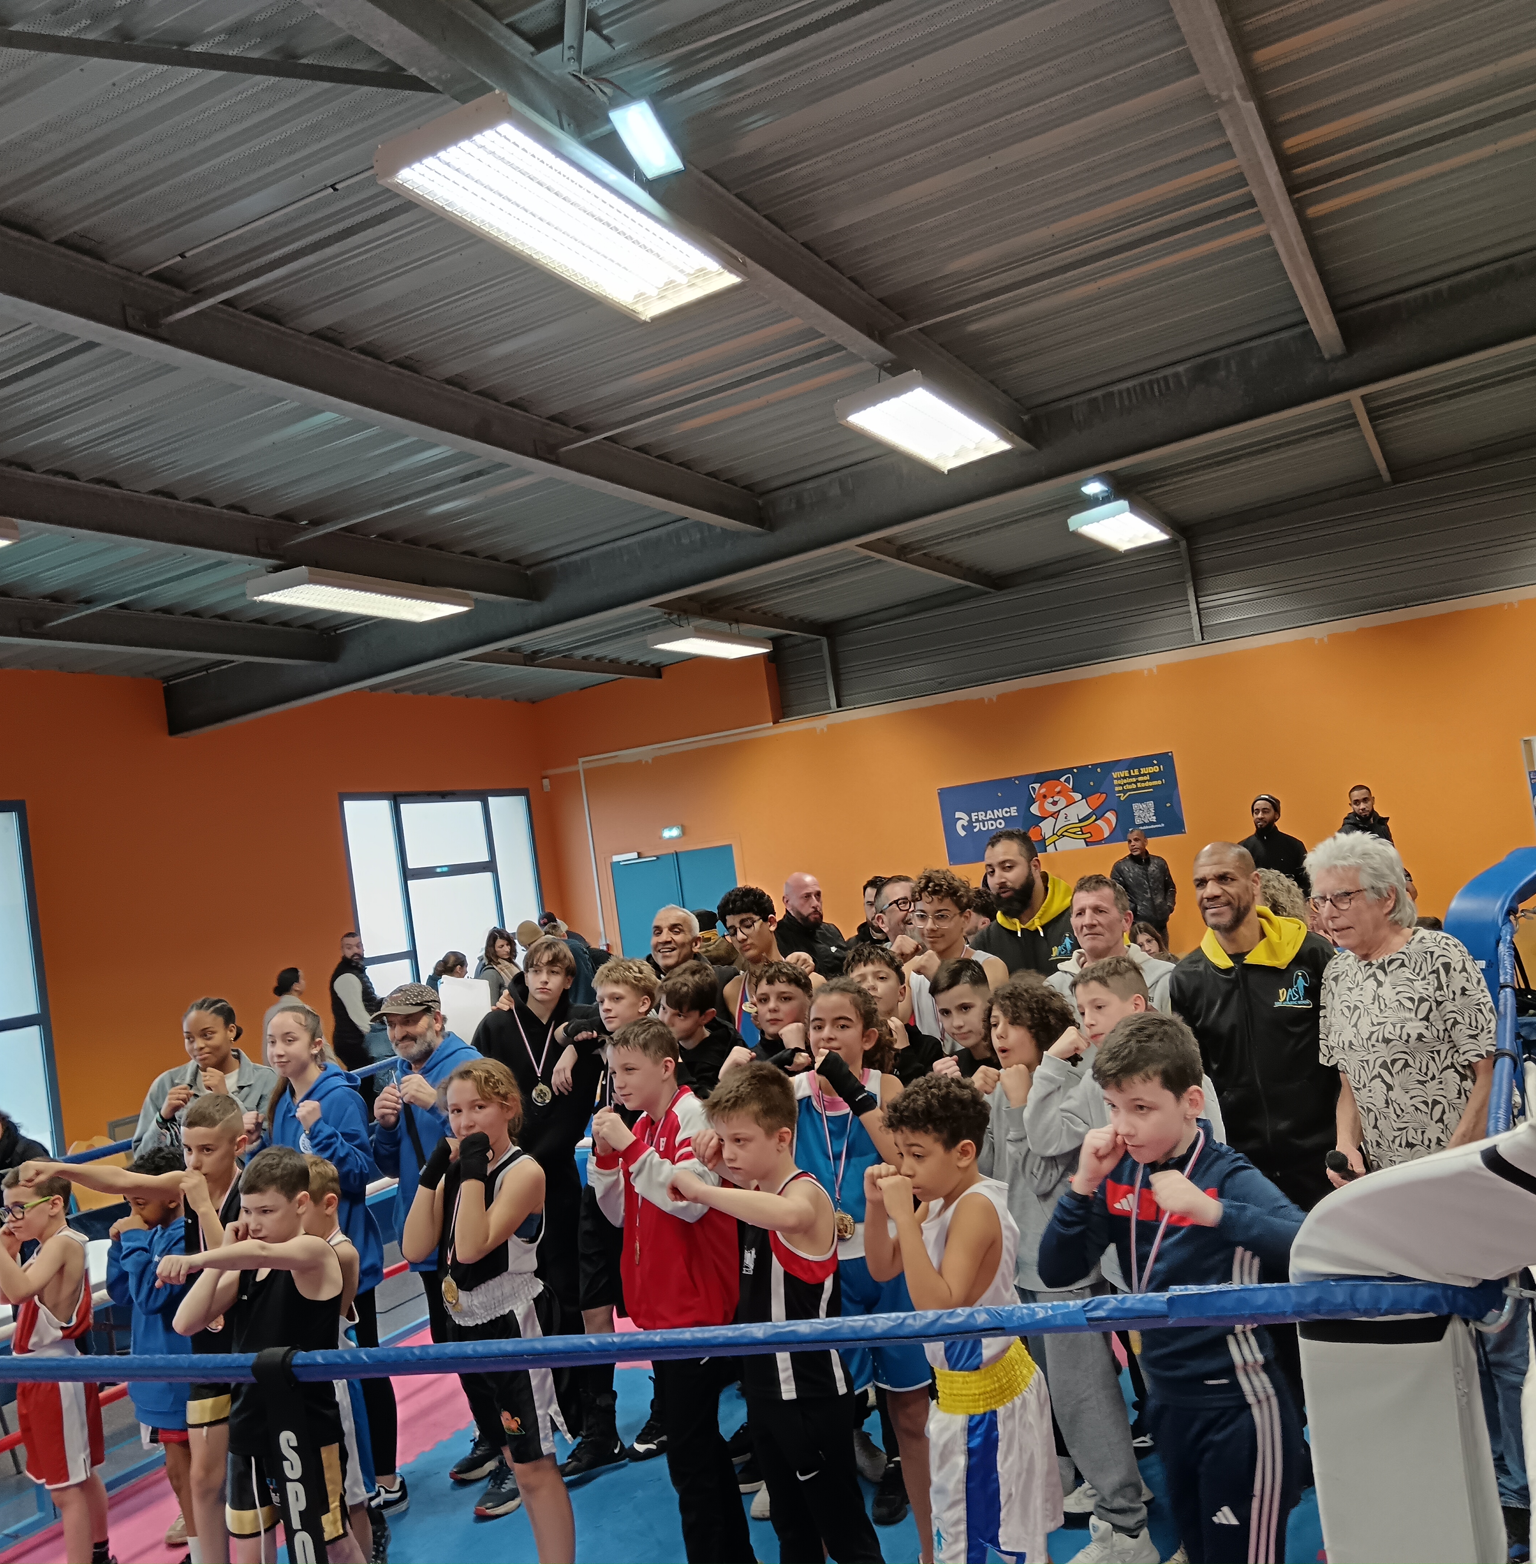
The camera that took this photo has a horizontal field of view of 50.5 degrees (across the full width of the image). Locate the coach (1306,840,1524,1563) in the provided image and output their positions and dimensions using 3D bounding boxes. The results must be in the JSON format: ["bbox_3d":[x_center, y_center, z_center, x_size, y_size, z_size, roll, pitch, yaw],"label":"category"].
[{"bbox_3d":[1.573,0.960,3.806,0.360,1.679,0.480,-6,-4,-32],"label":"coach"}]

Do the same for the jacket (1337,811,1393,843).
[{"bbox_3d":[4.008,0.568,10.800,0.550,0.740,0.340,-9,-4,25],"label":"jacket"}]

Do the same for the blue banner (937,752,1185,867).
[{"bbox_3d":[2.722,0.267,15.280,2.280,0.750,0.015,-9,-3,25],"label":"blue banner"}]

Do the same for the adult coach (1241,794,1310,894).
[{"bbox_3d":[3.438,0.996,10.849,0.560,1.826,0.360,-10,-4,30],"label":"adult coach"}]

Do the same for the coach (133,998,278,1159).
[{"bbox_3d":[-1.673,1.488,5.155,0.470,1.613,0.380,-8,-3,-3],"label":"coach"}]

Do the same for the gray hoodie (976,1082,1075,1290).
[{"bbox_3d":[0.704,1.025,4.170,0.320,0.540,0.390,-5,-4,-44],"label":"gray hoodie"}]

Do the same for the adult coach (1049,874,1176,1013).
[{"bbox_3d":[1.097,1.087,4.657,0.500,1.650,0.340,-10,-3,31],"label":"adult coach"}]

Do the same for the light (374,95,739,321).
[{"bbox_3d":[-0.594,-1.830,5.304,0.440,0.107,1.570,-12,-4,25],"label":"light"}]

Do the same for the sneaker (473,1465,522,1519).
[{"bbox_3d":[-0.784,2.112,4.936,0.100,0.115,0.275,-10,-4,39],"label":"sneaker"}]

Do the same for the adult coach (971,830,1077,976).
[{"bbox_3d":[0.908,1.047,5.003,0.550,1.816,0.360,-9,-3,16],"label":"adult coach"}]

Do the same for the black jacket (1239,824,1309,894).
[{"bbox_3d":[3.506,0.667,11.200,0.520,0.700,0.320,-10,-3,29],"label":"black jacket"}]

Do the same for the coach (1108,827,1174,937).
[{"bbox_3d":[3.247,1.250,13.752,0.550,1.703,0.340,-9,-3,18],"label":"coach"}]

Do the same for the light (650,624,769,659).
[{"bbox_3d":[-0.489,-1.258,14.751,0.440,0.105,1.570,-12,-4,25],"label":"light"}]

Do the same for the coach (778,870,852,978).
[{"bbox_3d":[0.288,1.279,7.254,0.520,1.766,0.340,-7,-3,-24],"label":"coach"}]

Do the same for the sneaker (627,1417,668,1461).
[{"bbox_3d":[-0.323,2.058,5.188,0.280,0.125,0.100,-6,-4,-27],"label":"sneaker"}]

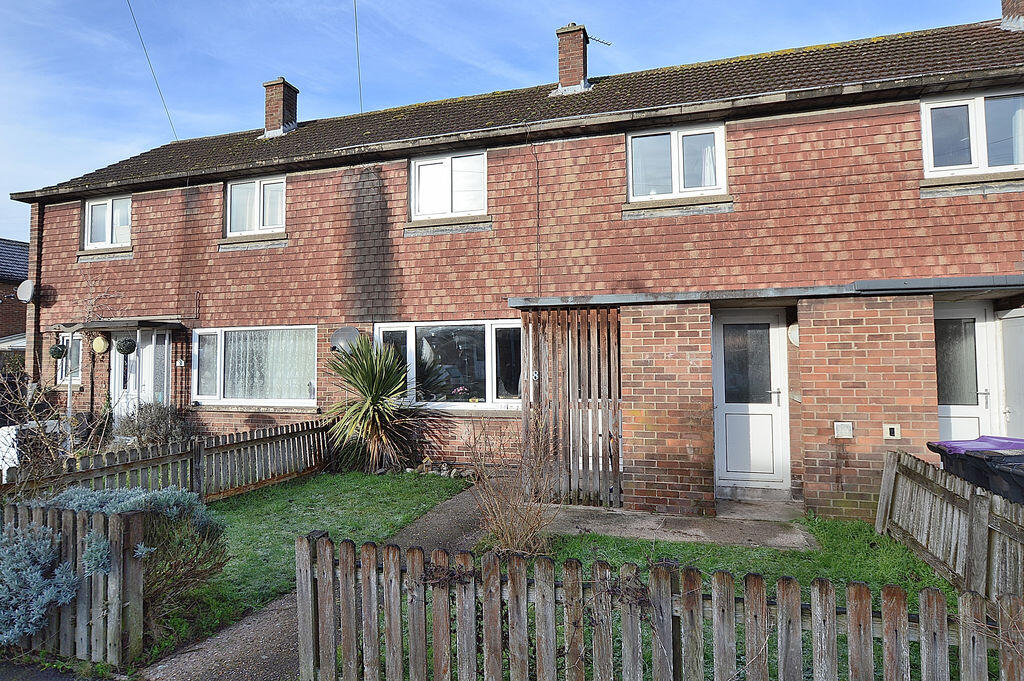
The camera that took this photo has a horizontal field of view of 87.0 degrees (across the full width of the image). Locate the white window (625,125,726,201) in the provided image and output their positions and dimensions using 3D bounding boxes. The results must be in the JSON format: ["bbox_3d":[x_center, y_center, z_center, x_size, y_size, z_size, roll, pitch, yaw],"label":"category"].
[{"bbox_3d":[2.193,-2.369,7.228,1.251,0.967,0.090,-1,-3,15],"label":"white window"}]

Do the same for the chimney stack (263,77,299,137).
[{"bbox_3d":[-5.008,-4.999,11.793,0.533,1.254,0.530,-1,-3,15],"label":"chimney stack"}]

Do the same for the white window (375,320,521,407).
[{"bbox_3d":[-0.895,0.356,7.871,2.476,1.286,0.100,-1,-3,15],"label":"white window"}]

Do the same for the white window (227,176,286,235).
[{"bbox_3d":[-4.226,-2.205,8.953,1.148,0.933,0.090,-1,-3,15],"label":"white window"}]

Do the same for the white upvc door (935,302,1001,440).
[{"bbox_3d":[4.744,0.629,5.841,0.870,2.100,0.090,-1,-3,15],"label":"white upvc door"}]

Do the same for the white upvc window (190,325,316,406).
[{"bbox_3d":[-4.230,0.426,8.841,2.425,1.275,0.090,-1,-3,15],"label":"white upvc window"}]

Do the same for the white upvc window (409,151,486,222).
[{"bbox_3d":[-0.939,-2.294,8.070,1.203,0.952,0.090,-1,-3,15],"label":"white upvc window"}]

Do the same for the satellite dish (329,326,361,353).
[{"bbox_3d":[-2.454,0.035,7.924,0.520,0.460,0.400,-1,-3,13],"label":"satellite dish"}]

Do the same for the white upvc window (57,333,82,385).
[{"bbox_3d":[-8.047,0.335,9.875,0.575,0.925,0.090,-1,-3,15],"label":"white upvc window"}]

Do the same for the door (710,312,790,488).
[{"bbox_3d":[2.787,0.667,6.370,0.870,2.100,0.090,-1,-3,15],"label":"door"}]

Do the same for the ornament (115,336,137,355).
[{"bbox_3d":[-6.174,0.101,8.649,0.275,0.275,0.275,-1,-3,15],"label":"ornament"}]

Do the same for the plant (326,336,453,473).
[{"bbox_3d":[-1.815,0.929,7.452,1.400,1.860,1.300,-1,-3,15],"label":"plant"}]

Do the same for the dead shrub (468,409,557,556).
[{"bbox_3d":[0.004,1.137,4.428,0.740,1.160,0.700,0,-3,0],"label":"dead shrub"}]

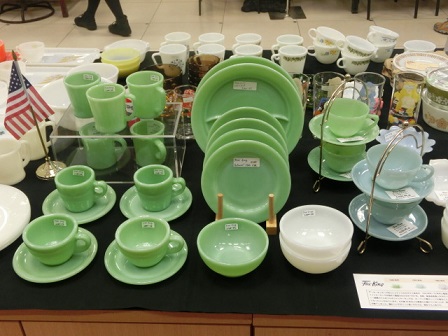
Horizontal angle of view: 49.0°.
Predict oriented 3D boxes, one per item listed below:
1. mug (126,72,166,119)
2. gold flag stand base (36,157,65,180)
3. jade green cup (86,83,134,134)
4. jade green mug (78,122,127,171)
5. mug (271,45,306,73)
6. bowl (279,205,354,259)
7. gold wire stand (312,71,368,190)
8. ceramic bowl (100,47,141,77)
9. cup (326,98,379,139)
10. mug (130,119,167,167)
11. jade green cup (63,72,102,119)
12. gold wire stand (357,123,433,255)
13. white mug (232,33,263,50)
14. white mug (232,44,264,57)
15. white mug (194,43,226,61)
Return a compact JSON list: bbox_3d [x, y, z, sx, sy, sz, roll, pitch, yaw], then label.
[{"bbox_3d":[-0.161,-0.154,1.089,0.081,0.084,0.110,-28,44,-33],"label":"mug"},{"bbox_3d":[-0.412,-0.008,1.165,0.072,0.036,0.072,-1,34,0],"label":"gold flag stand base"},{"bbox_3d":[-0.237,-0.128,1.075,0.106,0.088,0.081,-6,34,-7],"label":"jade green cup"},{"bbox_3d":[-0.273,-0.049,1.152,0.113,0.086,0.084,8,36,11],"label":"jade green mug"},{"bbox_3d":[0.198,-0.320,1.506,0.115,0.081,0.087,-4,35,-5],"label":"mug"},{"bbox_3d":[0.164,0.127,0.880,0.127,0.058,0.127,-1,34,1],"label":"bowl"},{"bbox_3d":[0.255,-0.090,1.062,0.136,0.246,0.139,-1,35,0],"label":"gold wire stand"},{"bbox_3d":[-0.333,-0.339,1.618,0.124,0.067,0.124,-2,34,0],"label":"ceramic bowl"},{"bbox_3d":[0.272,-0.101,1.047,0.119,0.059,0.093,6,36,10],"label":"cup"},{"bbox_3d":[-0.166,-0.050,1.147,0.078,0.087,0.107,-23,41,-28],"label":"mug"},{"bbox_3d":[-0.298,-0.159,1.102,0.108,0.084,0.079,14,38,20],"label":"jade green cup"},{"bbox_3d":[0.319,0.020,0.912,0.148,0.235,0.155,-2,34,0],"label":"gold wire stand"},{"bbox_3d":[0.074,-0.389,1.656,0.108,0.086,0.083,-27,42,-32],"label":"white mug"},{"bbox_3d":[0.071,-0.333,1.574,0.108,0.086,0.083,-25,41,-31],"label":"white mug"},{"bbox_3d":[-0.048,-0.326,1.524,0.115,0.081,0.087,-25,42,-30],"label":"white mug"}]

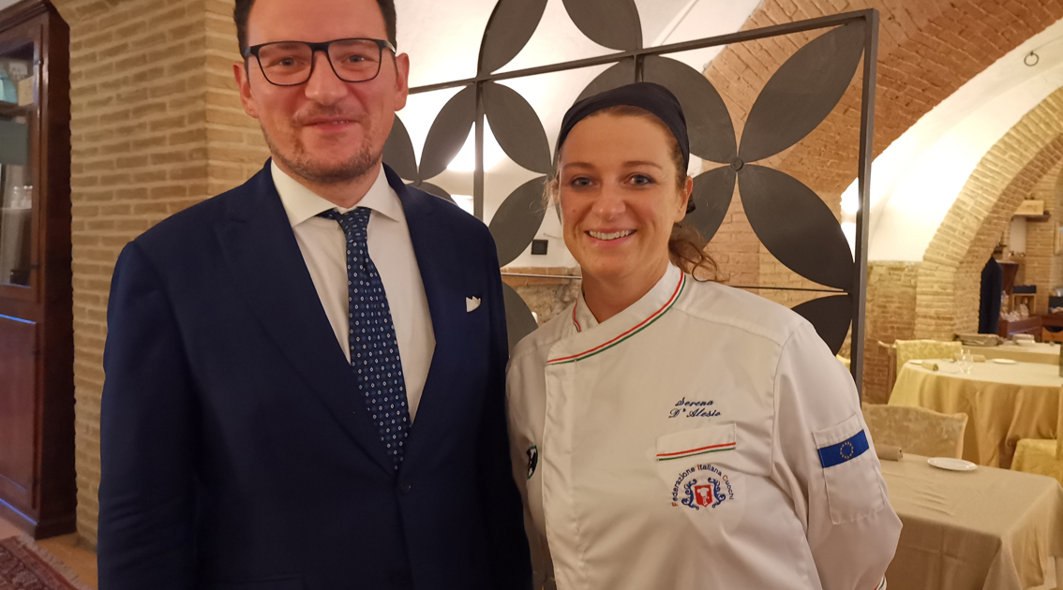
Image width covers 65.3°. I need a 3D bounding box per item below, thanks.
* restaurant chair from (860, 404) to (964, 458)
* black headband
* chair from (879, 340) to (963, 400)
[{"bbox_3d":[1.440,0.926,3.290,0.450,0.890,0.520,3,3,40],"label":"restaurant chair"},{"bbox_3d":[0.112,-0.190,1.010,0.165,0.135,0.190,4,5,21],"label":"black headband"},{"bbox_3d":[3.050,0.805,6.200,0.460,0.890,0.520,1,3,10],"label":"chair"}]

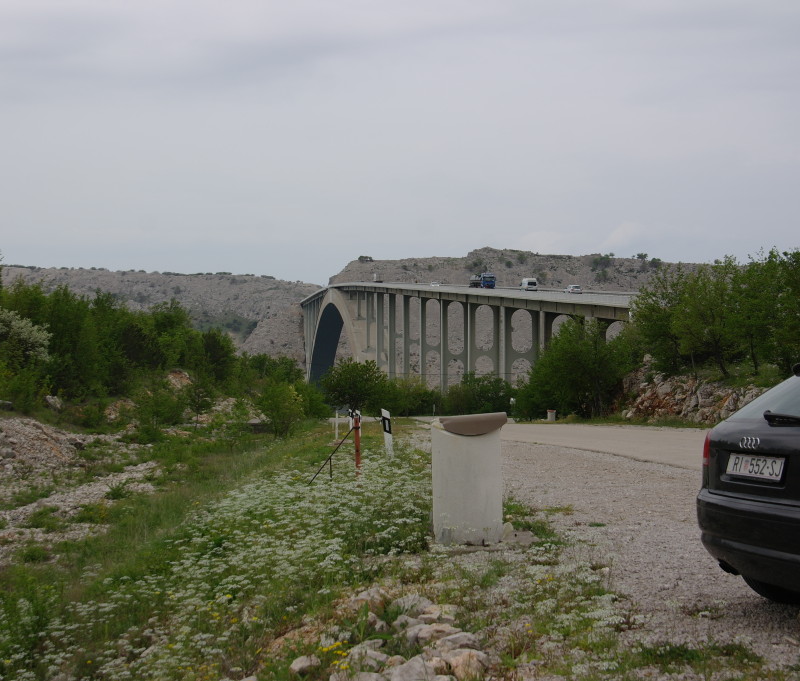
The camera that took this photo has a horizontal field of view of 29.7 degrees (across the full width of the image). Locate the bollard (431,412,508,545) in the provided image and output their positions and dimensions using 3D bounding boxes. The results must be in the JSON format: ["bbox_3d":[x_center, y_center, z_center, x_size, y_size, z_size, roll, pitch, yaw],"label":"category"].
[{"bbox_3d":[0.495,0.980,10.800,0.530,0.930,0.520,-1,1,0],"label":"bollard"}]

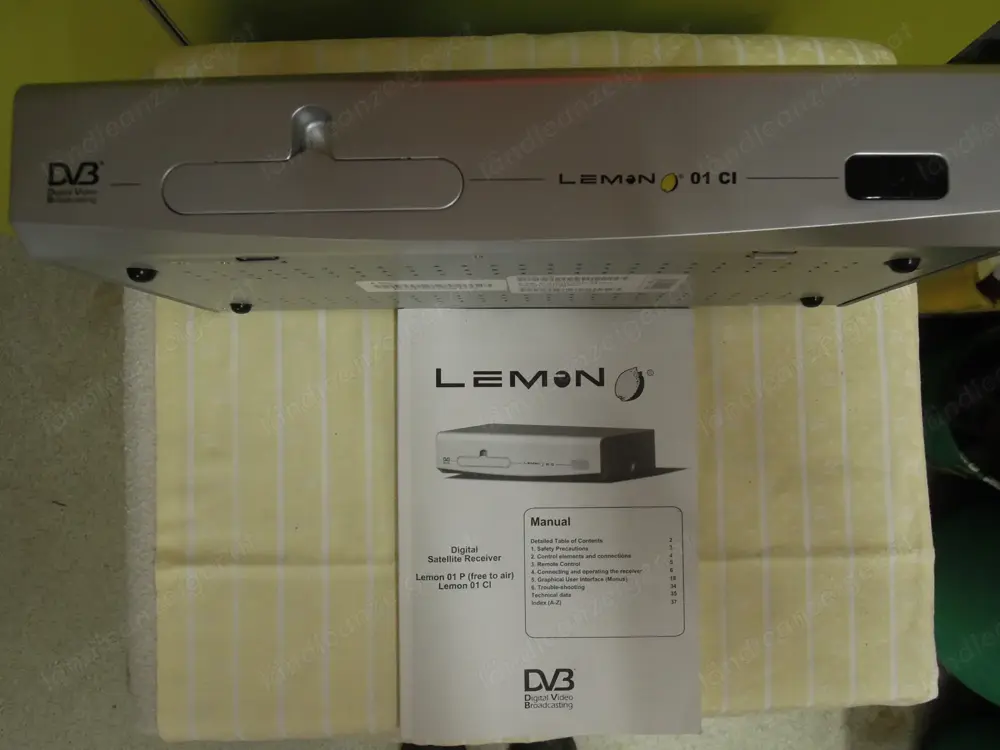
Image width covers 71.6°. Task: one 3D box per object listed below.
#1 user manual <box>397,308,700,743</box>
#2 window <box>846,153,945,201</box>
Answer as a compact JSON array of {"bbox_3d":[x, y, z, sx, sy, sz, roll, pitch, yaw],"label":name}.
[{"bbox_3d":[0.034,0.104,0.486,0.210,0.005,0.297,-1,89,1],"label":"user manual"},{"bbox_3d":[0.167,-0.083,0.292,0.043,0.003,0.020,-1,88,2],"label":"window"}]

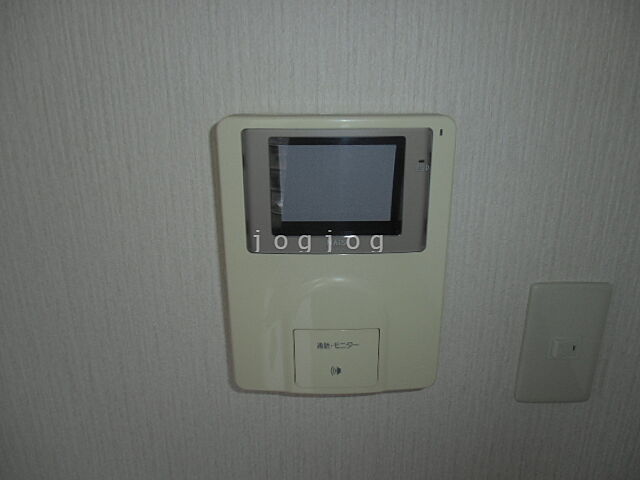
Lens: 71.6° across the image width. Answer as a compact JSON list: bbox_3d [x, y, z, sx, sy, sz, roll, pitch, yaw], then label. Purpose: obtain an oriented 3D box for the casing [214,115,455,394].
[{"bbox_3d":[0.013,0.016,0.356,0.166,0.223,0.038,0,17,1],"label":"casing"}]

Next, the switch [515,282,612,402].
[{"bbox_3d":[0.217,0.095,0.397,0.070,0.120,0.011,0,17,0],"label":"switch"}]

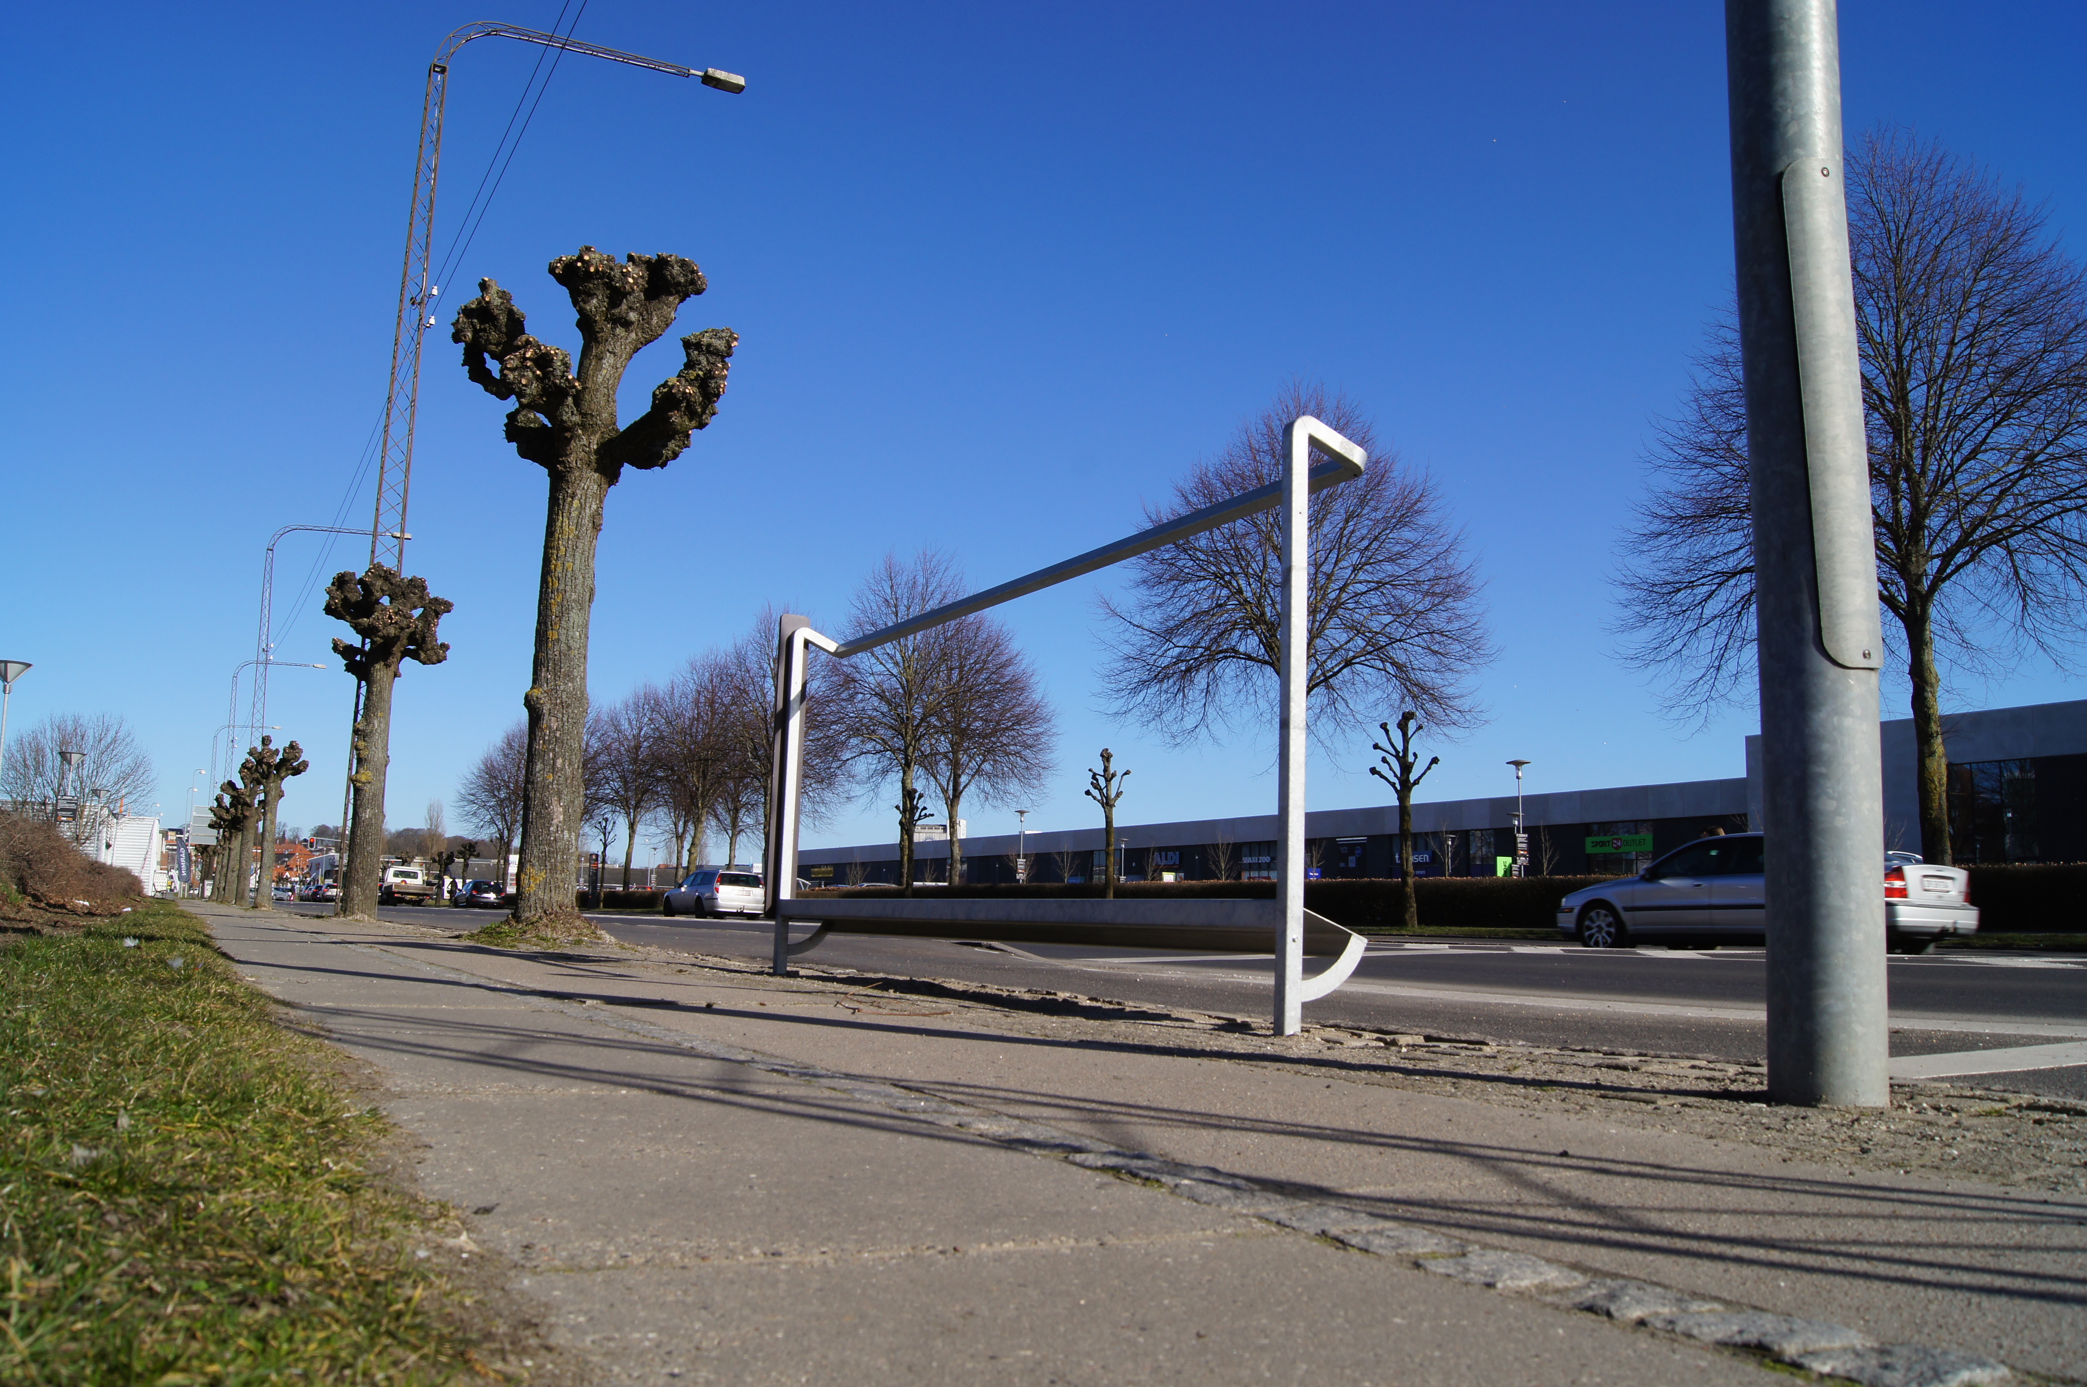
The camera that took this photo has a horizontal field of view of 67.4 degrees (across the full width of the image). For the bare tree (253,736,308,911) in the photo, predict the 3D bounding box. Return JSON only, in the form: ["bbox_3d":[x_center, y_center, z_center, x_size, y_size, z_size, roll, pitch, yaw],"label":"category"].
[{"bbox_3d":[-16.381,2.751,33.537,1.132,3.688,1.132,5,-9,-26],"label":"bare tree"}]

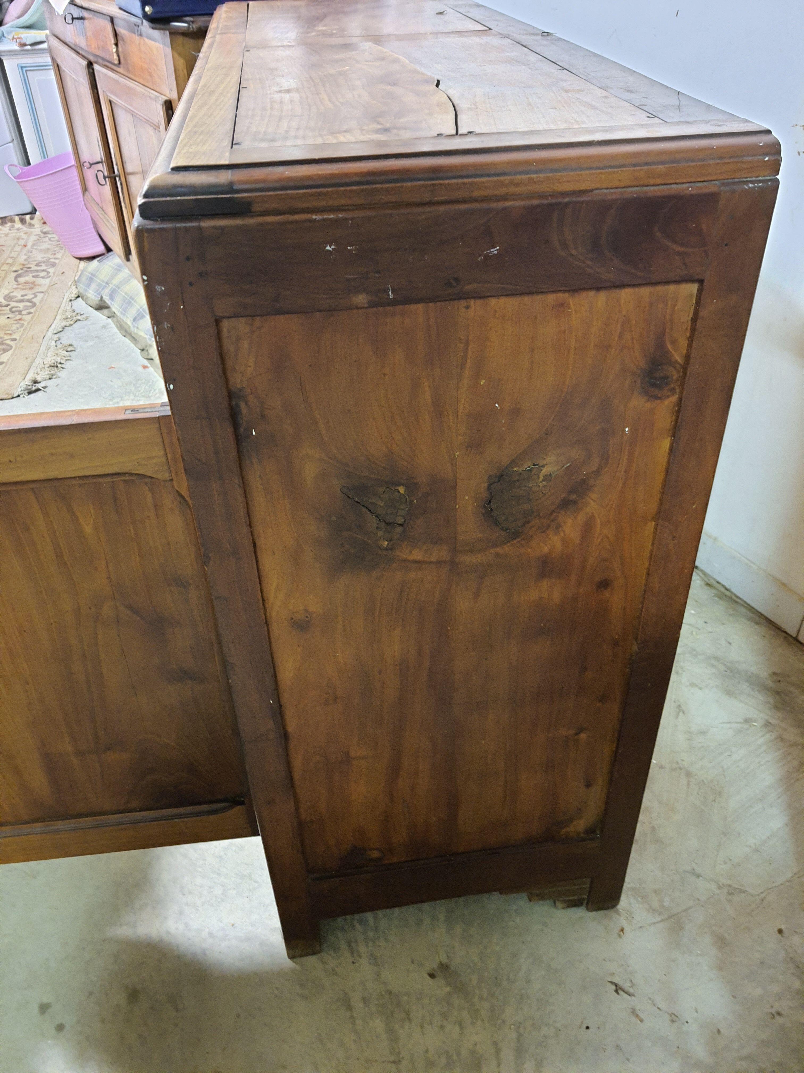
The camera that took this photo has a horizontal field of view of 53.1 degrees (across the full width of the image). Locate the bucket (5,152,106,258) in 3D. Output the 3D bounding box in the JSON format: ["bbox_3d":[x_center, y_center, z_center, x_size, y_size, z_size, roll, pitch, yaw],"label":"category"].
[{"bbox_3d":[-1.523,-1.549,3.717,0.380,0.420,0.370,-23,36,-12],"label":"bucket"}]

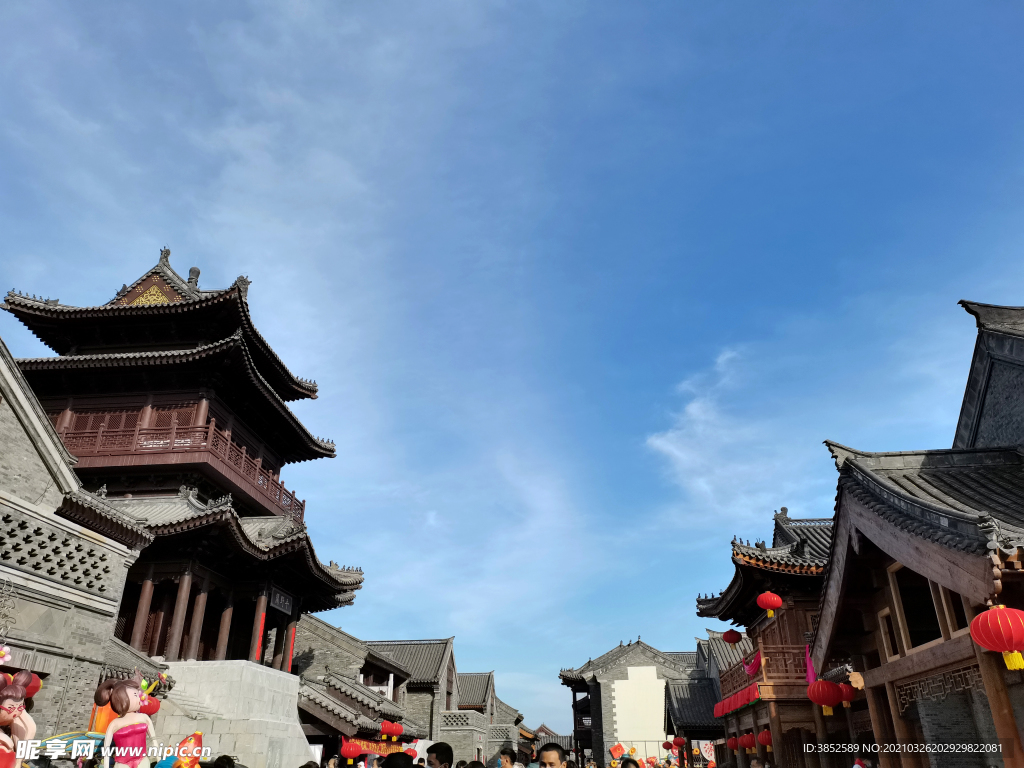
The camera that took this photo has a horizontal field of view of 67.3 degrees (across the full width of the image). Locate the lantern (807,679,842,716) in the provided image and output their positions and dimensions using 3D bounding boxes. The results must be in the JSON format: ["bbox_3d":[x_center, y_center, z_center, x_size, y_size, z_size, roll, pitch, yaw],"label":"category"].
[{"bbox_3d":[6.998,7.014,17.207,0.800,0.760,0.800,-3,-27,6],"label":"lantern"}]

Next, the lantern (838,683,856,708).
[{"bbox_3d":[10.367,9.712,23.980,0.750,0.710,0.750,-3,-27,6],"label":"lantern"}]

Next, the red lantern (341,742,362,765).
[{"bbox_3d":[-6.255,14.384,29.972,0.820,0.820,0.820,-3,-27,6],"label":"red lantern"}]

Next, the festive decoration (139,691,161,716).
[{"bbox_3d":[-4.946,4.386,10.493,0.310,0.300,0.310,-3,-27,6],"label":"festive decoration"}]

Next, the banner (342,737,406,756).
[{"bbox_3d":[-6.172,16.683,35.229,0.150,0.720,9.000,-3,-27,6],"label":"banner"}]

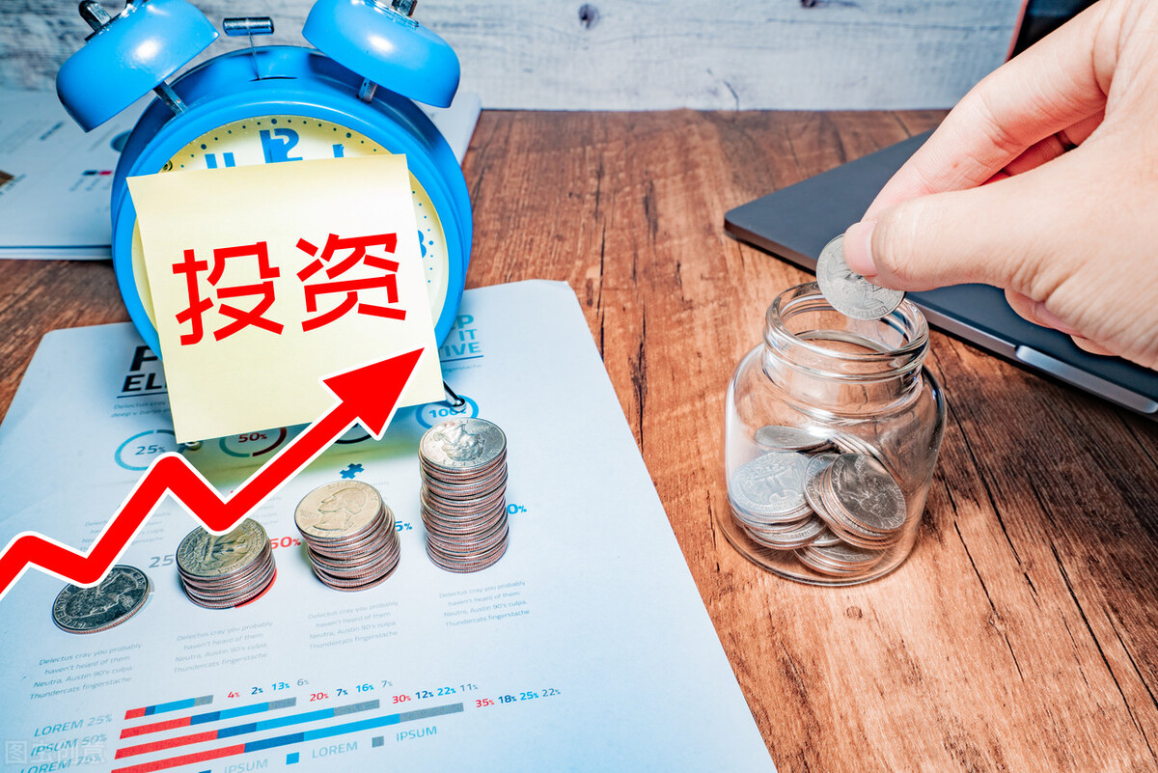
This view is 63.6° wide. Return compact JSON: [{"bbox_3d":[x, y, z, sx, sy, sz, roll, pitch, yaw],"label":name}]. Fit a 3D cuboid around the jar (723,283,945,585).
[{"bbox_3d":[0.071,0.011,0.265,0.059,0.069,0.059,0,34,0],"label":"jar"}]

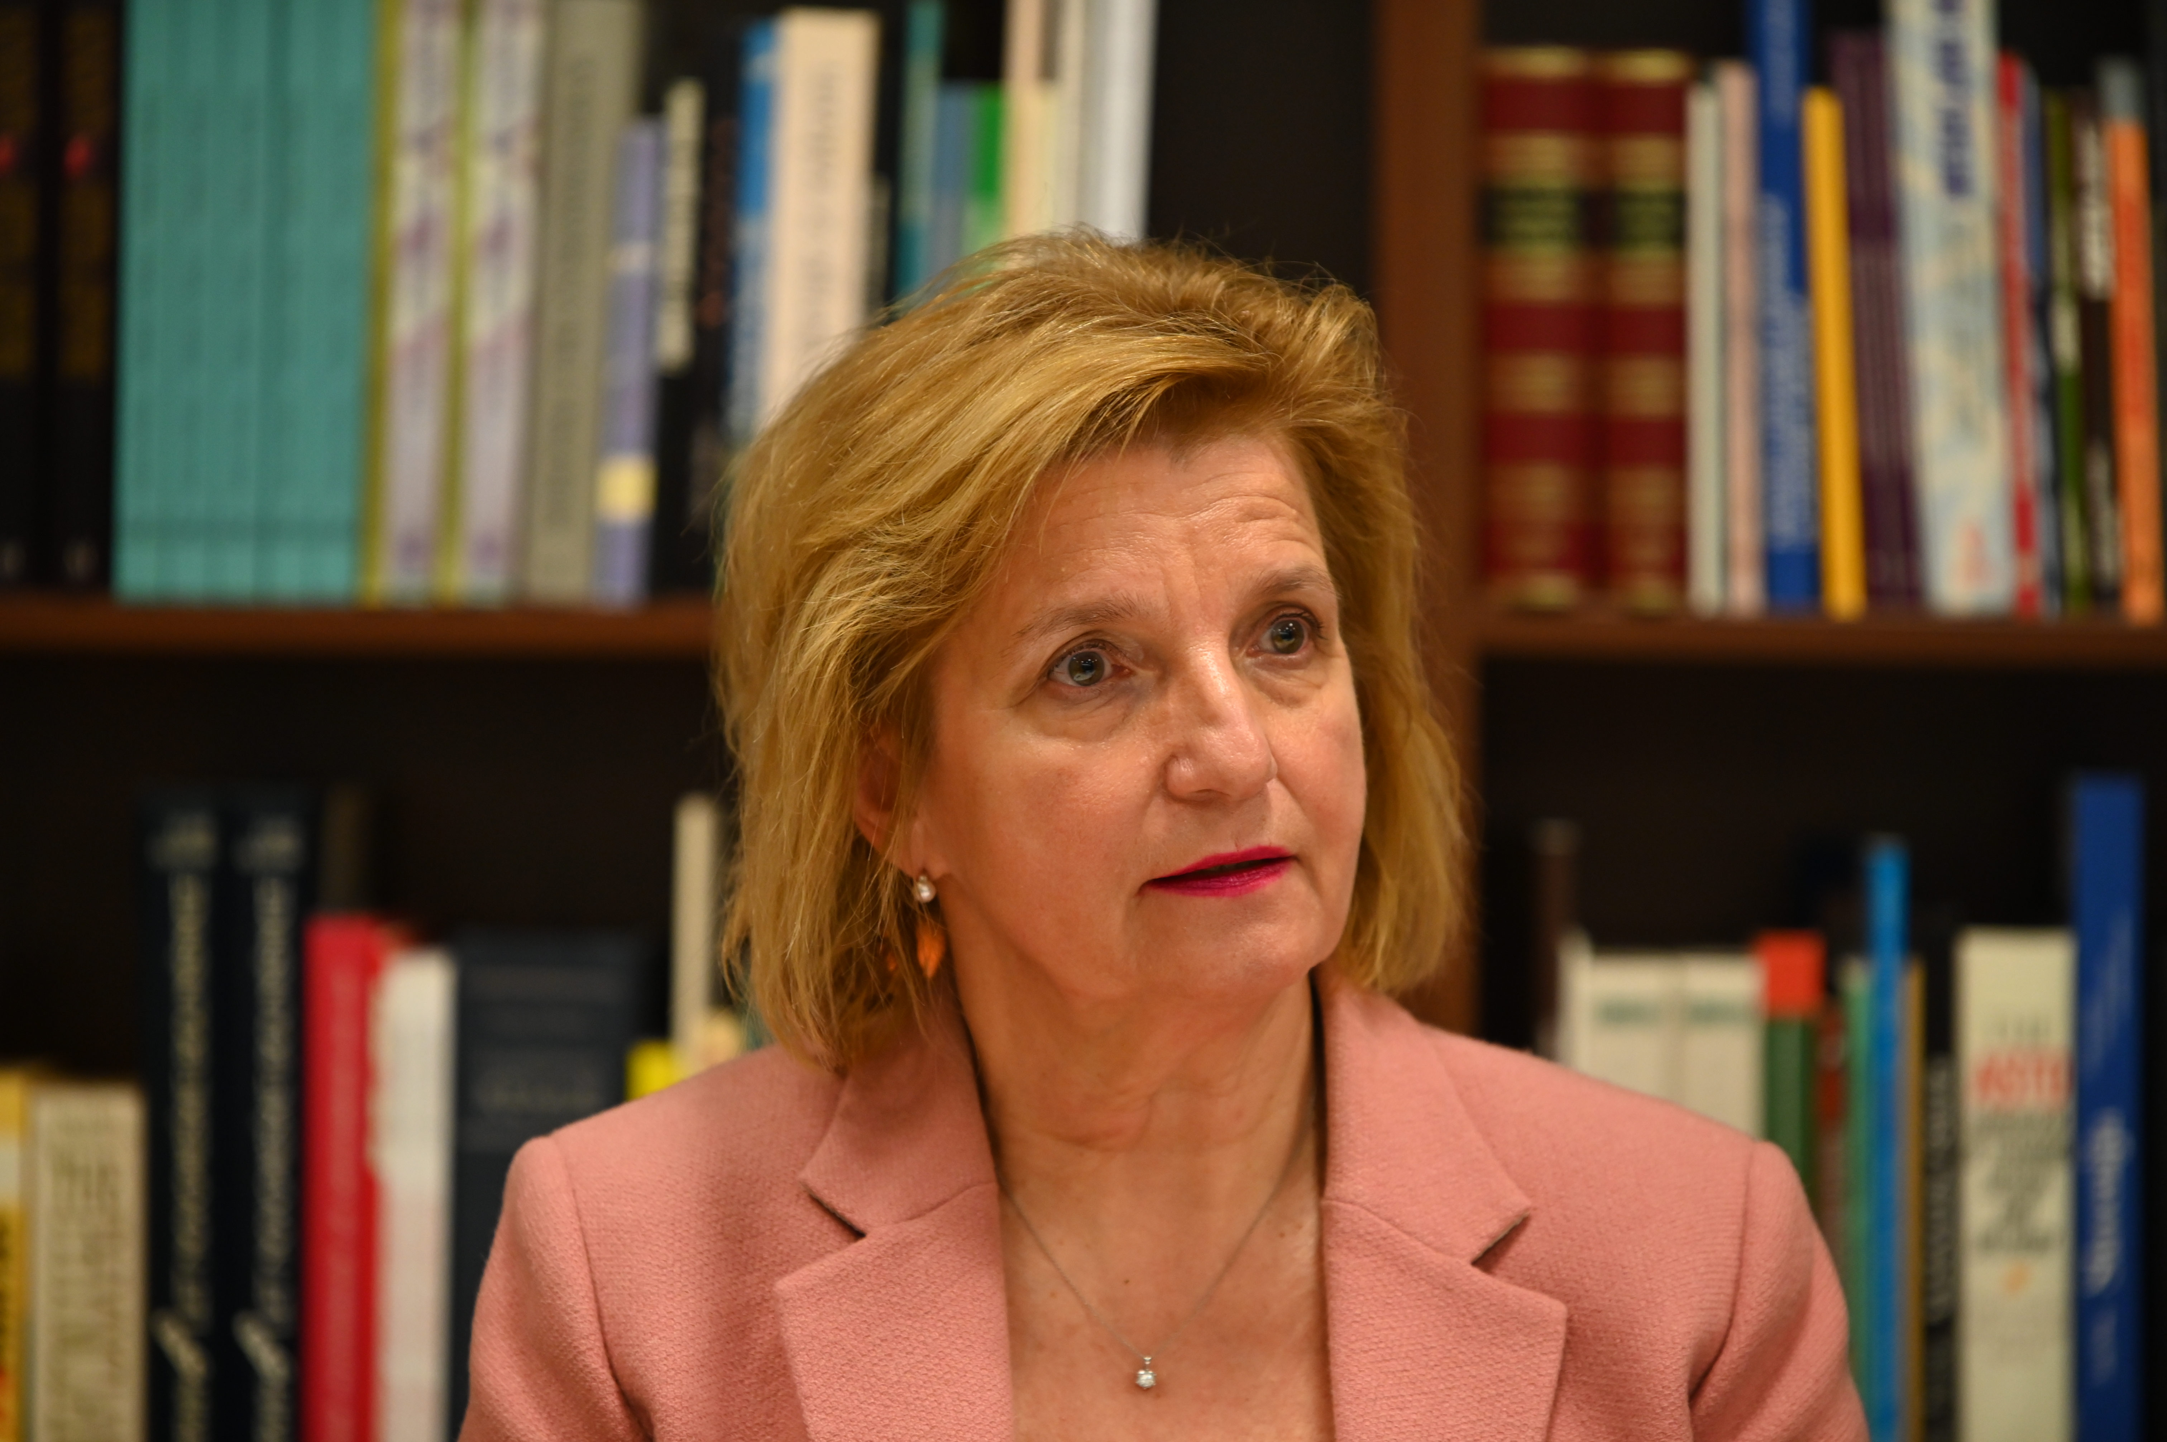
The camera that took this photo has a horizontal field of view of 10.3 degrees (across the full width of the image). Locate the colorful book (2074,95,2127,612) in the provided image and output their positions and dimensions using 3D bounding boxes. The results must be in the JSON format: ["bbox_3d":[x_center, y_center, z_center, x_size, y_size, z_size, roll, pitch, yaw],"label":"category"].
[{"bbox_3d":[0.424,-0.157,5.088,0.013,0.215,0.150,-2,2,0],"label":"colorful book"}]

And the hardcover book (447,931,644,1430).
[{"bbox_3d":[-0.229,0.211,5.185,0.075,0.239,0.170,0,0,0],"label":"hardcover book"}]

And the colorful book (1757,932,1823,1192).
[{"bbox_3d":[0.295,0.205,5.109,0.026,0.239,0.160,0,2,0],"label":"colorful book"}]

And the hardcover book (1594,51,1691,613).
[{"bbox_3d":[0.233,-0.166,5.098,0.039,0.233,0.170,0,2,0],"label":"hardcover book"}]

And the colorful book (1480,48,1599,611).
[{"bbox_3d":[0.195,-0.165,5.180,0.047,0.233,0.160,0,0,0],"label":"colorful book"}]

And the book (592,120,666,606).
[{"bbox_3d":[-0.192,-0.152,5.170,0.020,0.201,0.140,3,0,0],"label":"book"}]

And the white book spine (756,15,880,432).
[{"bbox_3d":[-0.112,-0.175,5.185,0.038,0.249,0.170,3,0,0],"label":"white book spine"}]

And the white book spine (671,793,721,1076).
[{"bbox_3d":[-0.165,0.173,5.128,0.016,0.295,0.200,1,2,0],"label":"white book spine"}]

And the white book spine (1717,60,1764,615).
[{"bbox_3d":[0.279,-0.162,5.178,0.014,0.228,0.155,-1,0,0],"label":"white book spine"}]

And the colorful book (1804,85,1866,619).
[{"bbox_3d":[0.319,-0.156,5.175,0.015,0.218,0.150,-2,0,0],"label":"colorful book"}]

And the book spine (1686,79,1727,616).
[{"bbox_3d":[0.260,-0.159,5.088,0.014,0.223,0.150,0,2,0],"label":"book spine"}]

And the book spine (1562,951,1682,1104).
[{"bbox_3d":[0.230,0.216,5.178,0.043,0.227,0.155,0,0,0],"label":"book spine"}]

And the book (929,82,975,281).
[{"bbox_3d":[-0.056,-0.160,5.088,0.013,0.217,0.150,2,2,0],"label":"book"}]

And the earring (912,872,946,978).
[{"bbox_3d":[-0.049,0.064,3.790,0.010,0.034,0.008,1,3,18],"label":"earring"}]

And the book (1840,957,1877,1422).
[{"bbox_3d":[0.324,0.210,5.107,0.013,0.229,0.155,0,2,0],"label":"book"}]

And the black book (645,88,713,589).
[{"bbox_3d":[-0.169,-0.163,5.088,0.019,0.218,0.150,2,2,0],"label":"black book"}]

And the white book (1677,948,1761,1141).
[{"bbox_3d":[0.267,0.208,5.109,0.035,0.231,0.160,0,2,0],"label":"white book"}]

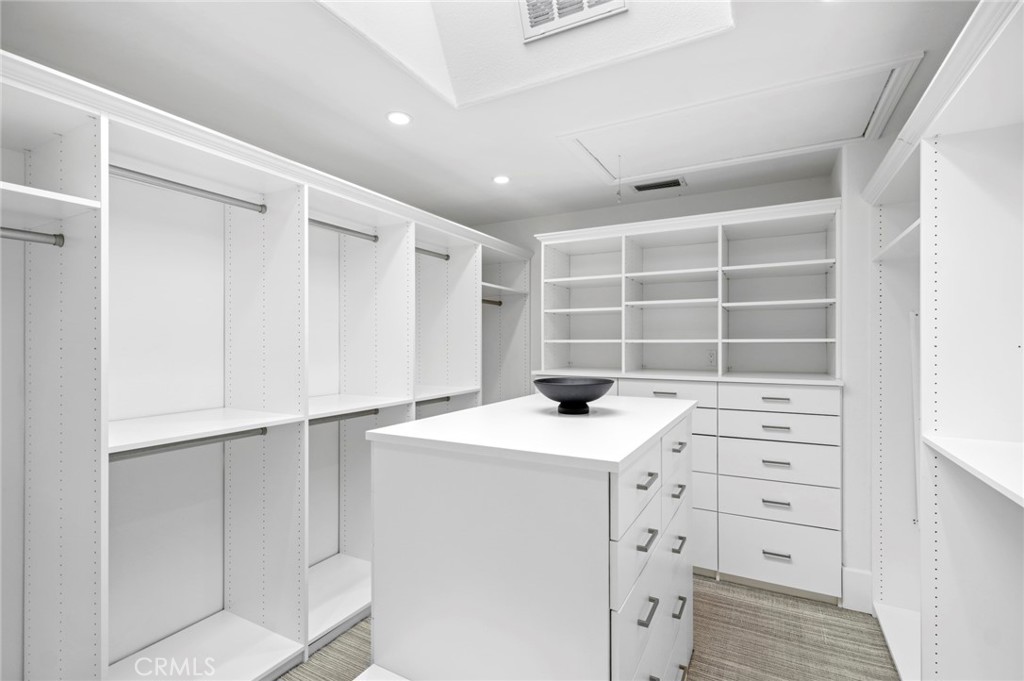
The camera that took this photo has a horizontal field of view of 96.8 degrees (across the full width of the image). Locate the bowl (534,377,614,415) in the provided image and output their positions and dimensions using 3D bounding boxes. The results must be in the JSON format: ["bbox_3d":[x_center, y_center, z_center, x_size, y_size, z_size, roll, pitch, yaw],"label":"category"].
[{"bbox_3d":[0.238,0.216,1.742,0.307,0.118,0.307,0,0,0],"label":"bowl"}]

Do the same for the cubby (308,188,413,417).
[{"bbox_3d":[-1.015,-0.169,2.502,0.610,1.053,0.712,0,0,29],"label":"cubby"}]

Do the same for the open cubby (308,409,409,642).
[{"bbox_3d":[-1.011,0.869,2.494,0.610,1.012,0.712,0,0,29],"label":"open cubby"}]

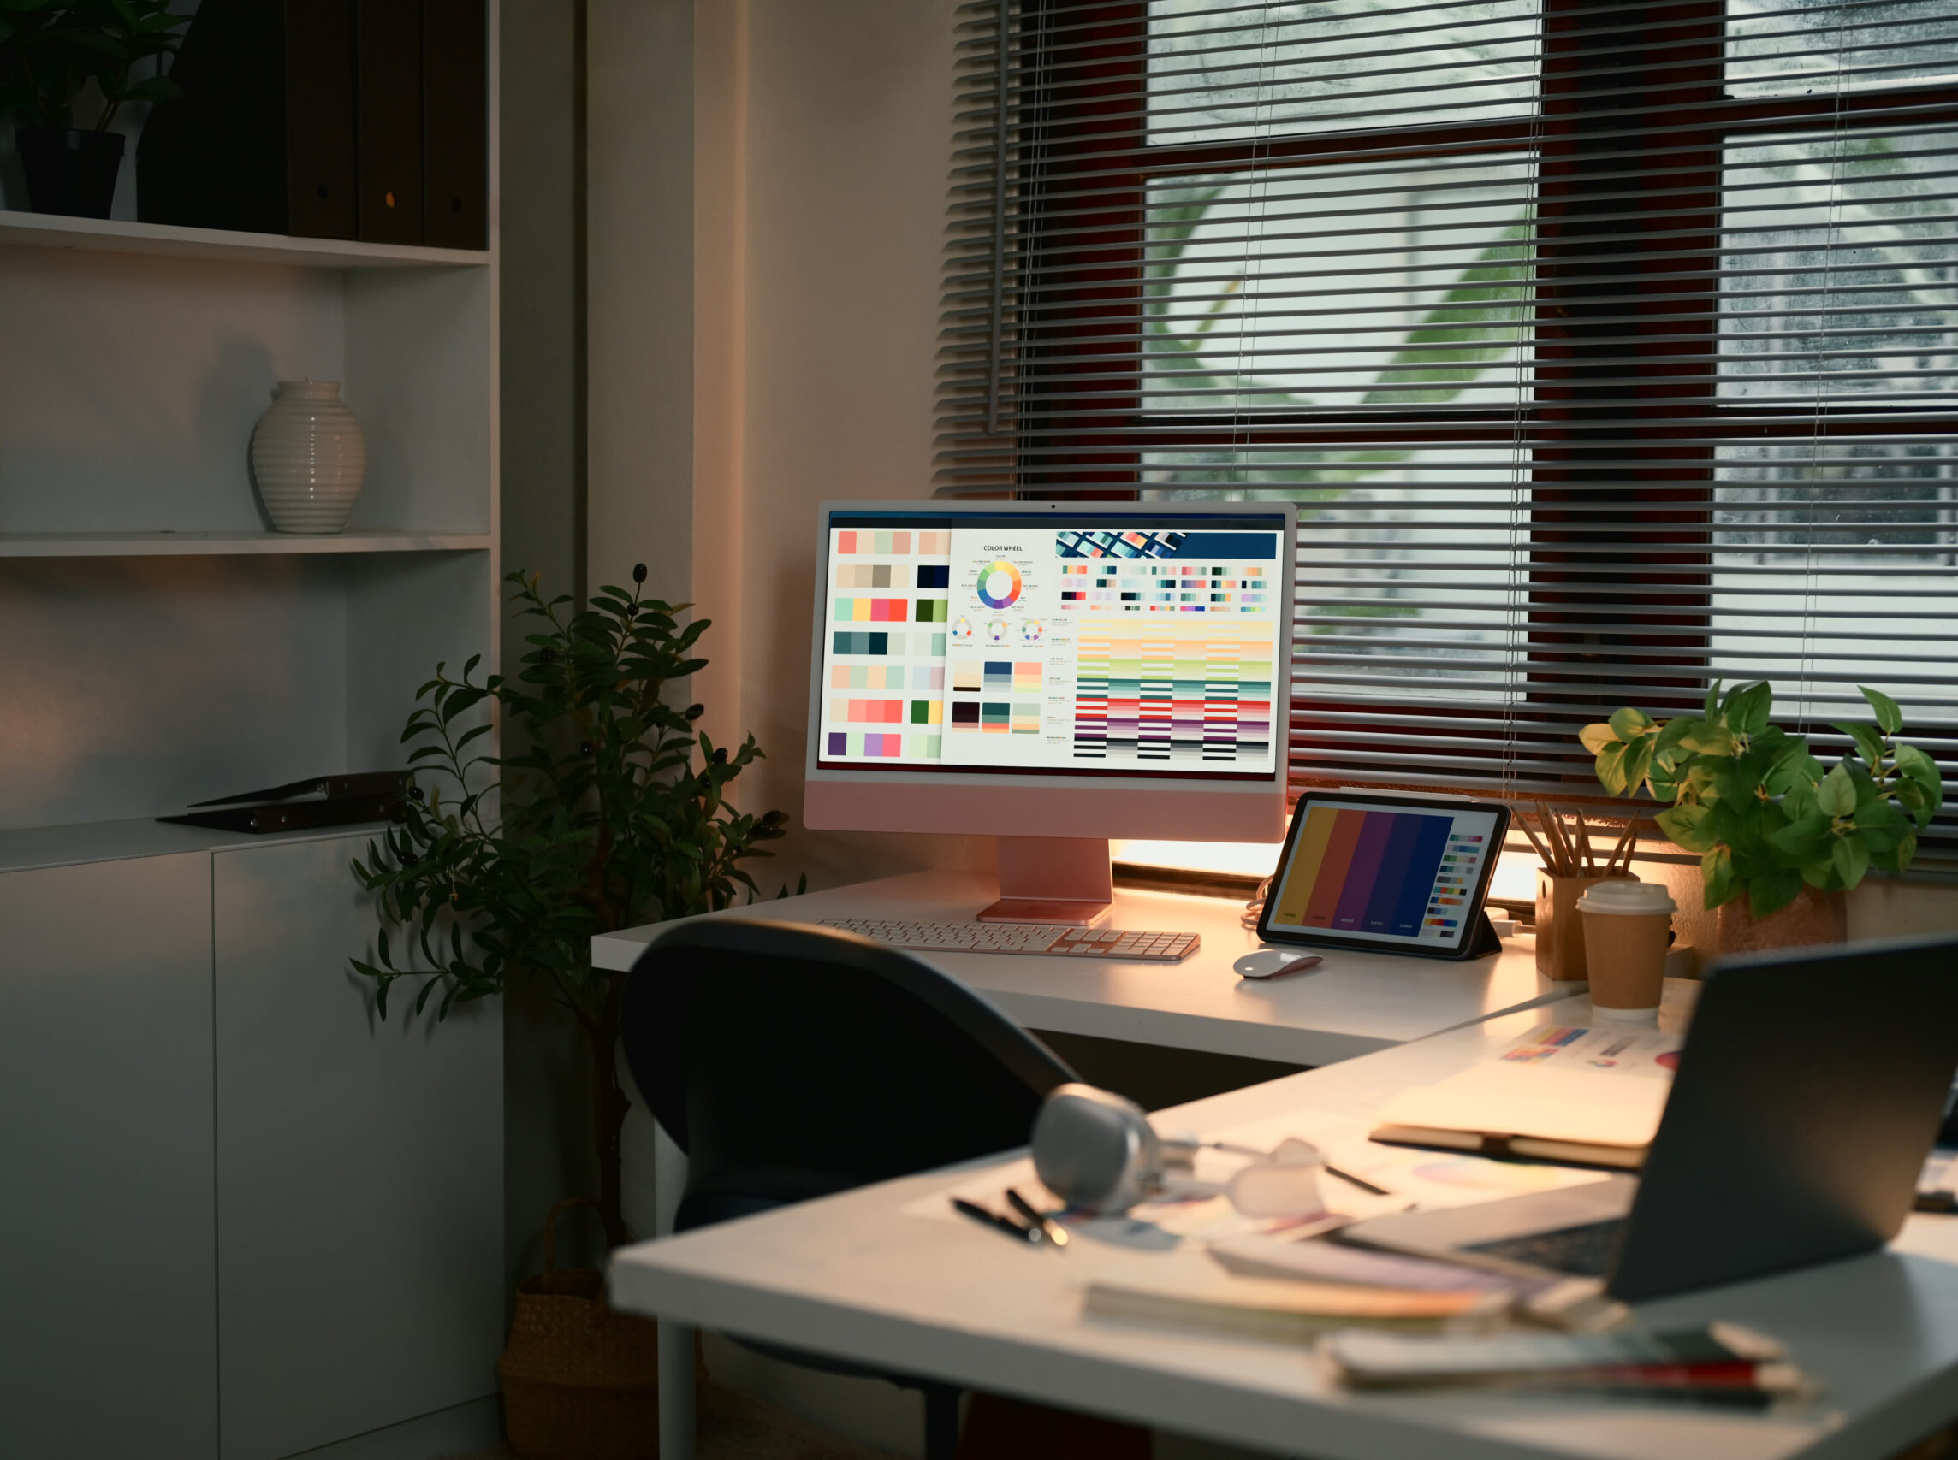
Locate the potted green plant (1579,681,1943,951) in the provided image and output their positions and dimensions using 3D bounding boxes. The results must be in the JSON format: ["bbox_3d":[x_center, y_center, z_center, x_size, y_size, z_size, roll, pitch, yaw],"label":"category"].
[{"bbox_3d":[0.742,0.100,2.923,0.330,0.289,0.280,0,4,0],"label":"potted green plant"}]

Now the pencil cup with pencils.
[{"bbox_3d":[0.575,0.154,2.906,0.115,0.160,0.100,0,4,0],"label":"pencil cup with pencils"}]

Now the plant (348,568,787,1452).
[{"bbox_3d":[-0.522,0.353,3.872,0.550,1.126,0.480,0,4,0],"label":"plant"}]

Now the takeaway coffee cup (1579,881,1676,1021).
[{"bbox_3d":[0.581,0.197,2.729,0.092,0.120,0.092,0,4,0],"label":"takeaway coffee cup"}]

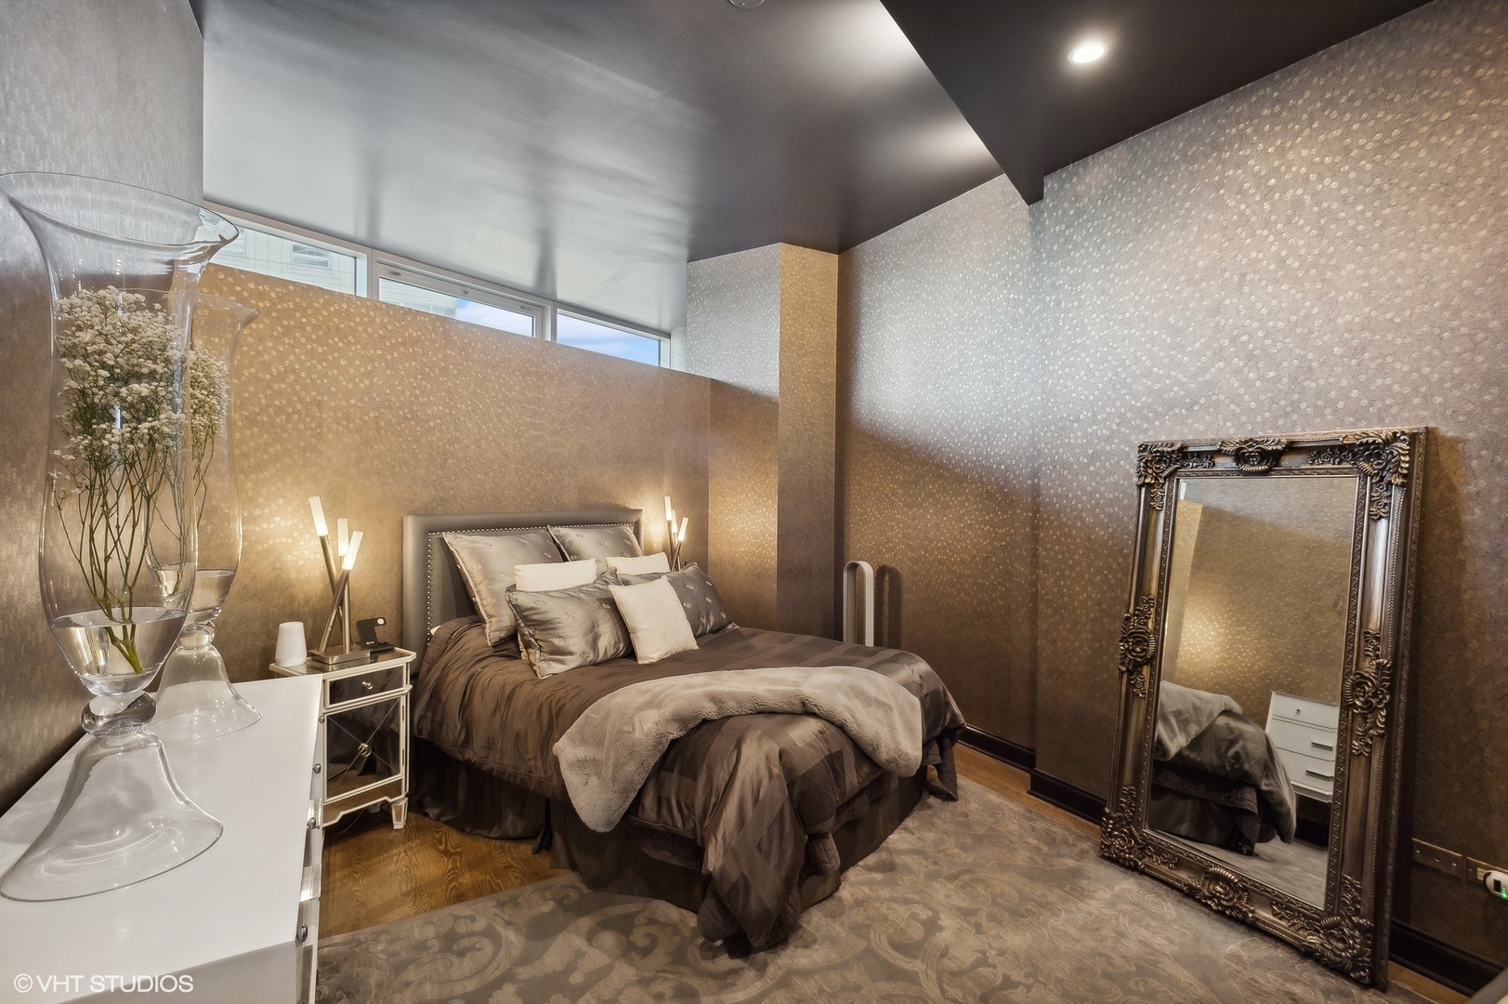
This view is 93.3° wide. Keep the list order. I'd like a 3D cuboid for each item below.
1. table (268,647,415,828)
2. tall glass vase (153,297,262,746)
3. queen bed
[{"bbox_3d":[-1.731,1.045,3.035,0.331,0.749,0.459,1,1,33],"label":"table"},{"bbox_3d":[-1.313,0.036,1.675,0.258,0.990,0.258,1,1,33],"label":"tall glass vase"},{"bbox_3d":[-0.324,0.754,3.453,2.190,1.348,1.751,1,1,33],"label":"queen bed"}]

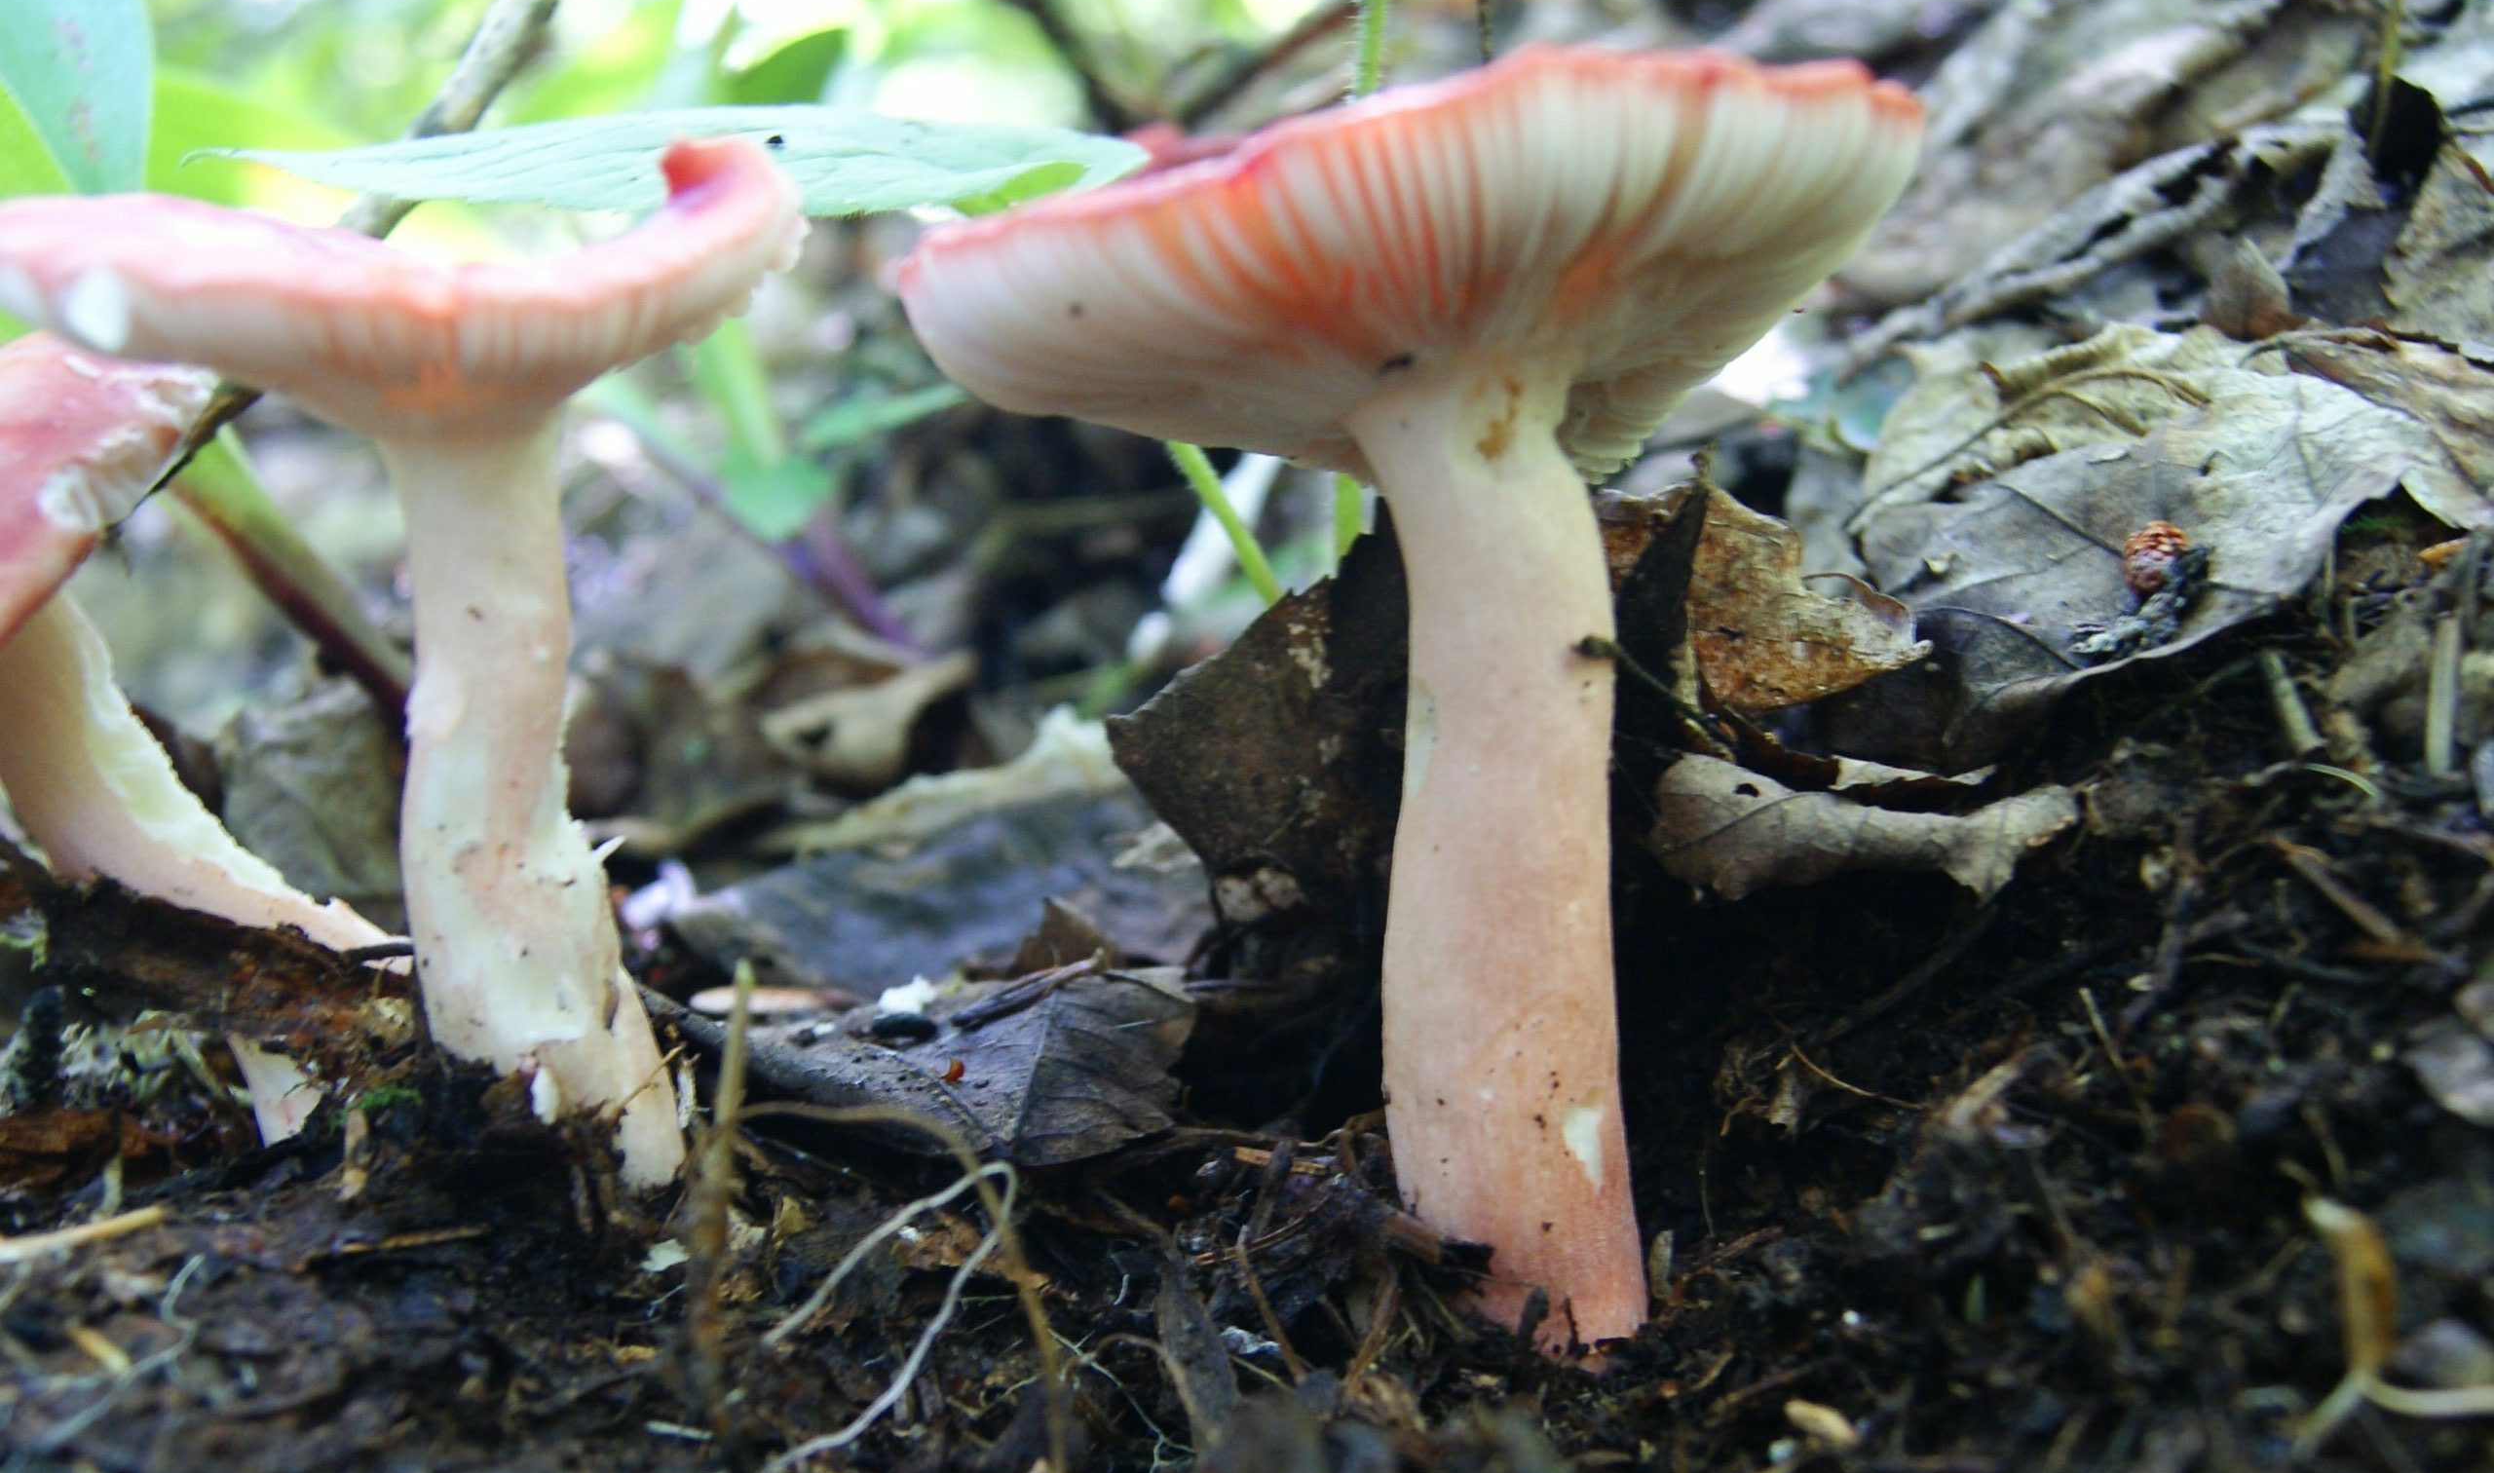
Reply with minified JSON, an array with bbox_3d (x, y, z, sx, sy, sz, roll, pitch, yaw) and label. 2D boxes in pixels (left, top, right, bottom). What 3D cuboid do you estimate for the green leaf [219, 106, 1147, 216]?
[{"bbox_3d":[-0.072,-0.073,0.290,0.119,0.013,0.042,0,23,0],"label":"green leaf"}]

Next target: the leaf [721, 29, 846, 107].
[{"bbox_3d":[-0.091,-0.129,0.450,0.028,0.020,0.025,0,7,0],"label":"leaf"}]

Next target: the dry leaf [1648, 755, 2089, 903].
[{"bbox_3d":[0.069,0.010,0.255,0.048,0.016,0.027,0,7,0],"label":"dry leaf"}]

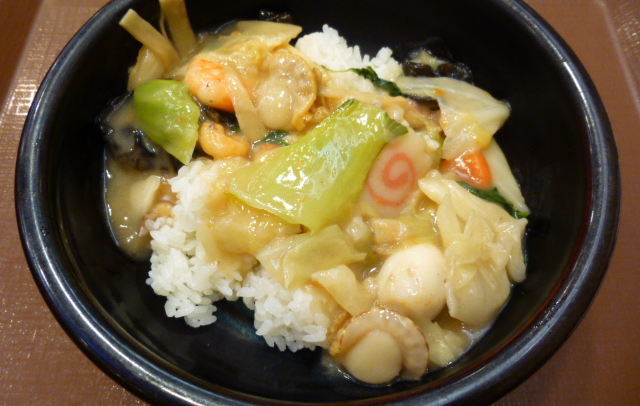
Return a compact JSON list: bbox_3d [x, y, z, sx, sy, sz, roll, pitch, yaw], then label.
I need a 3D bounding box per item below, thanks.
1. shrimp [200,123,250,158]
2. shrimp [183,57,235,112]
[{"bbox_3d":[-0.041,-0.026,0.199,0.020,0.012,0.015,23,67,11],"label":"shrimp"},{"bbox_3d":[-0.049,-0.053,0.206,0.021,0.017,0.024,-23,67,-10],"label":"shrimp"}]

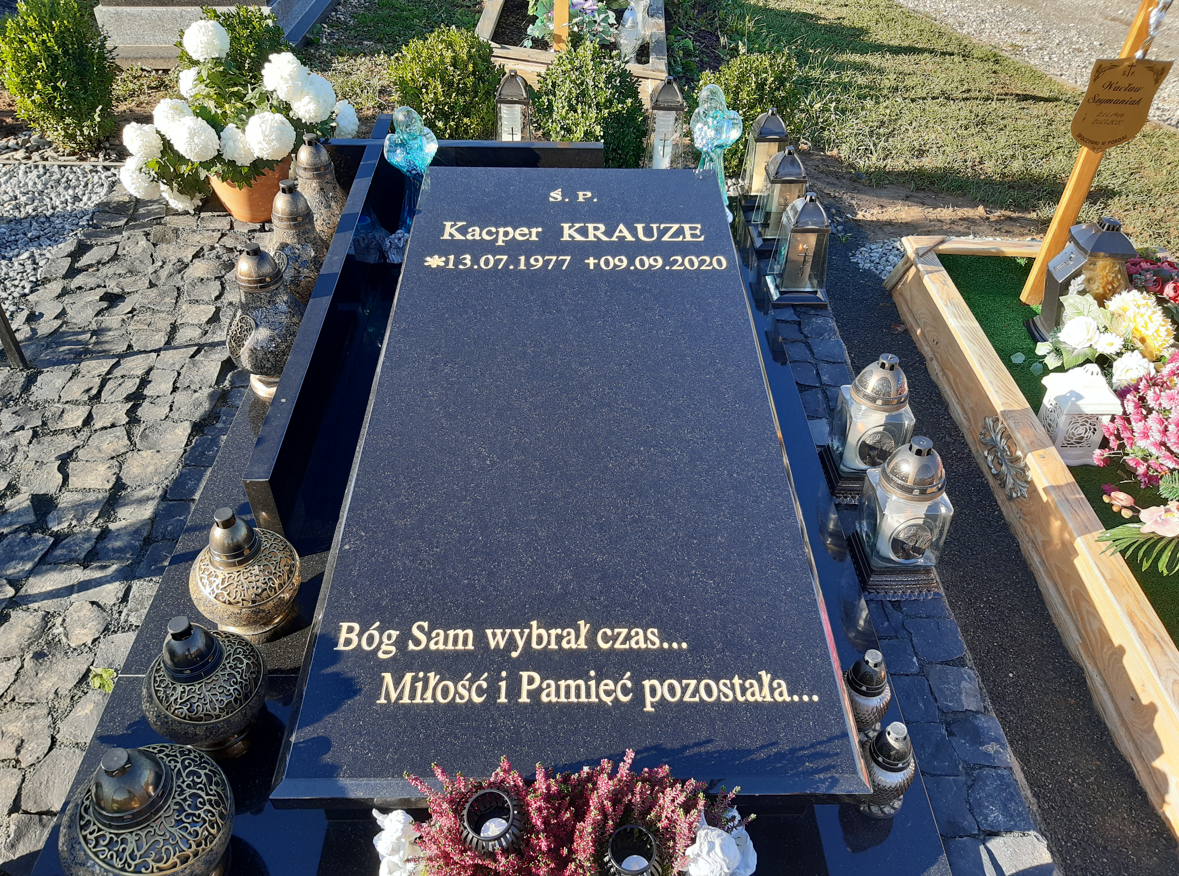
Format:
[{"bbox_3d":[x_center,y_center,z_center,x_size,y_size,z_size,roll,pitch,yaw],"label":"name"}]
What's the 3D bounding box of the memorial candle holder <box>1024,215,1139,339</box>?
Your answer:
[{"bbox_3d":[1.307,-0.413,2.313,0.216,0.319,0.149,0,40,-1],"label":"memorial candle holder"}]

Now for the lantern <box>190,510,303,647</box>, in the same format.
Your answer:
[{"bbox_3d":[-0.629,0.222,1.622,0.204,0.251,0.204,0,40,-1],"label":"lantern"}]

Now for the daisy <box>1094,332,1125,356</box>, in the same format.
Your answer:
[{"bbox_3d":[1.319,-0.239,2.249,0.077,0.024,0.077,-6,66,4],"label":"daisy"}]

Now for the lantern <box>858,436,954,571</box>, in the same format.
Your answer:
[{"bbox_3d":[0.585,0.108,1.617,0.122,0.265,0.122,0,39,1],"label":"lantern"}]

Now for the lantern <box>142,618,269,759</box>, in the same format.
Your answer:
[{"bbox_3d":[-0.622,0.374,1.443,0.203,0.250,0.203,0,40,-1],"label":"lantern"}]

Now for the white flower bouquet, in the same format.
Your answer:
[{"bbox_3d":[-1.098,-0.965,2.753,0.690,0.560,0.600,-1,39,0],"label":"white flower bouquet"}]

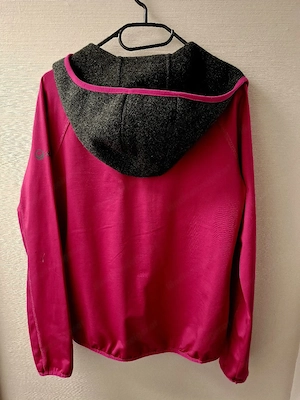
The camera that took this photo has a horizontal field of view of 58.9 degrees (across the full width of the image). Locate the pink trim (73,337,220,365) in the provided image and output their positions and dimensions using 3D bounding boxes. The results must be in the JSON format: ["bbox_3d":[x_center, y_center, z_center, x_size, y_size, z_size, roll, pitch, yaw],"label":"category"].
[{"bbox_3d":[-0.008,0.341,0.602,0.345,0.050,0.055,0,8,0],"label":"pink trim"}]

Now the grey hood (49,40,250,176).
[{"bbox_3d":[-0.003,-0.188,0.548,0.385,0.265,0.125,0,8,0],"label":"grey hood"}]

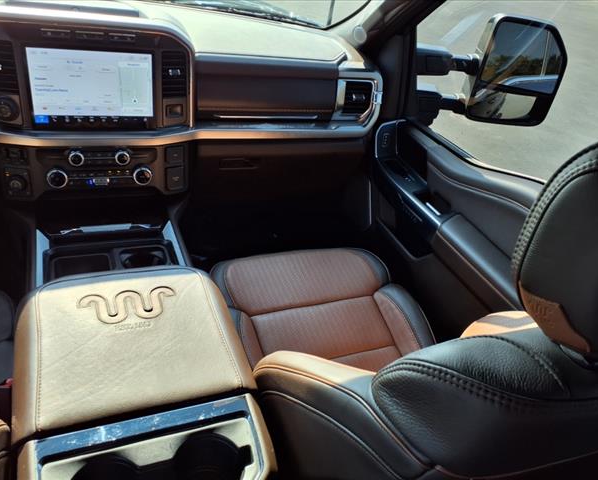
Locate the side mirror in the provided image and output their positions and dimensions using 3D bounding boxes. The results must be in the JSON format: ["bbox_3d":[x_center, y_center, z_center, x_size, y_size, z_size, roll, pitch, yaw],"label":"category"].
[{"bbox_3d":[0.664,-0.531,1.559,0.255,0.315,0.140,7,30,-5],"label":"side mirror"}]

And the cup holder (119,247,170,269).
[{"bbox_3d":[-0.372,0.074,1.225,0.105,0.075,0.105,-5,33,-24],"label":"cup holder"}]

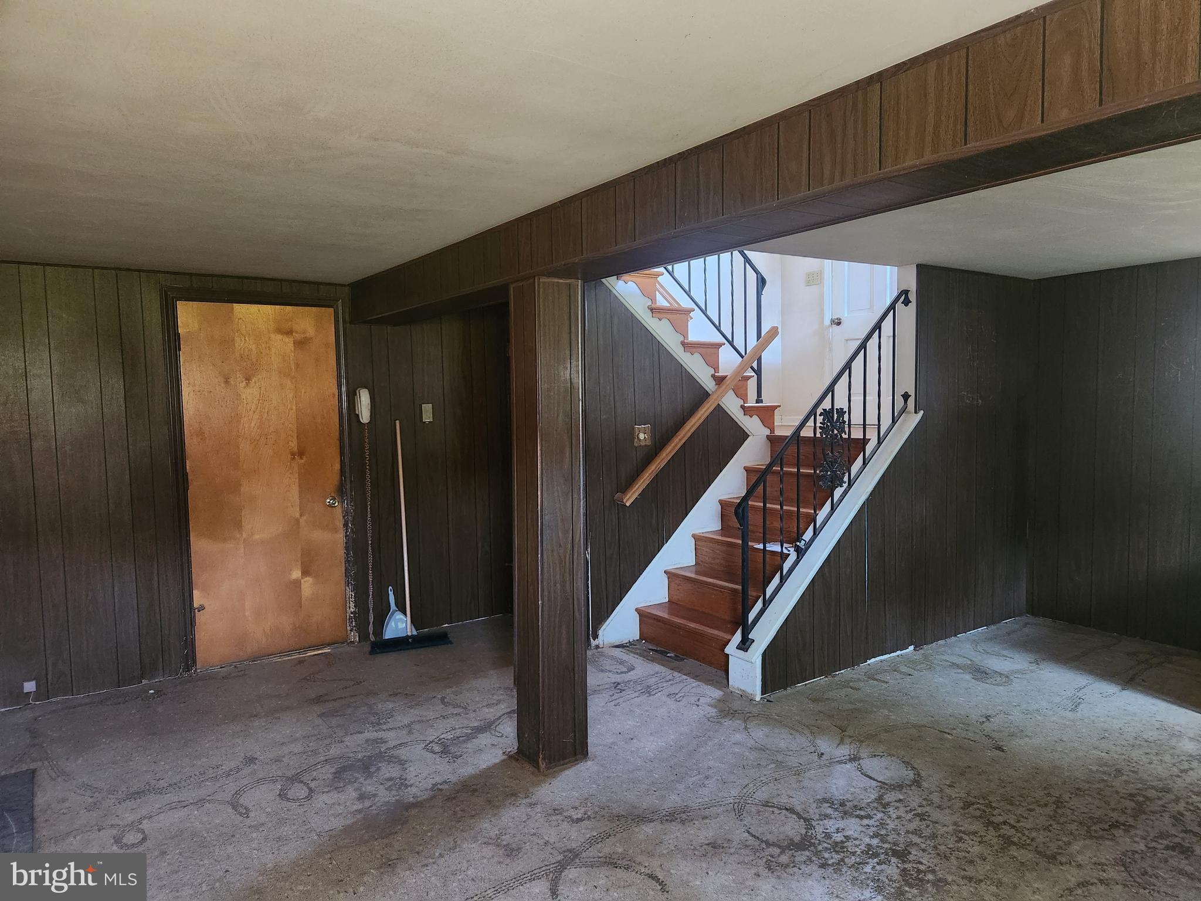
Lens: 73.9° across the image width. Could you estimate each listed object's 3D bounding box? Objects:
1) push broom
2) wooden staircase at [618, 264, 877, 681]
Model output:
[{"bbox_3d":[-1.188,0.500,4.910,0.470,1.410,0.190,-1,-9,-22],"label":"push broom"},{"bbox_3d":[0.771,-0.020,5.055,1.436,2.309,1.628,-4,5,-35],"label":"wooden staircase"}]

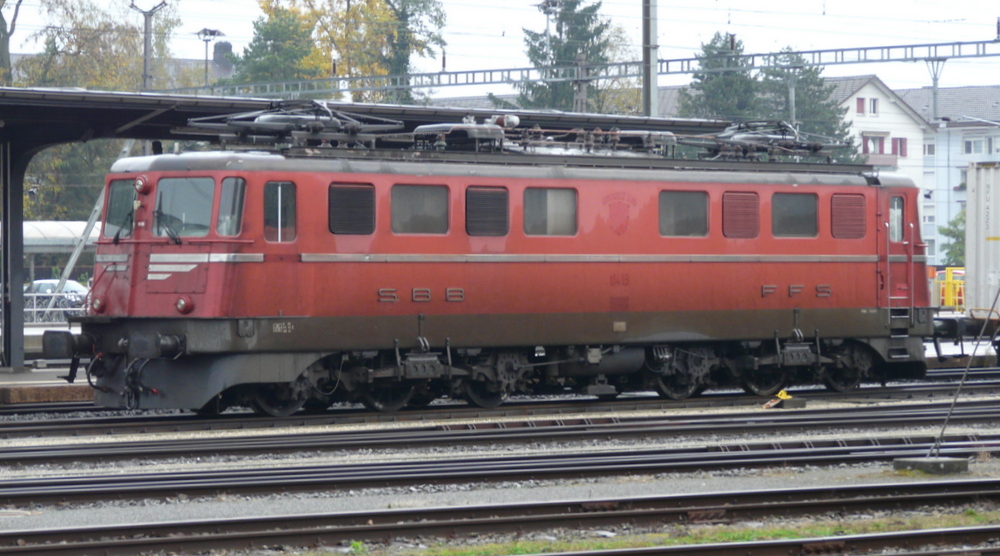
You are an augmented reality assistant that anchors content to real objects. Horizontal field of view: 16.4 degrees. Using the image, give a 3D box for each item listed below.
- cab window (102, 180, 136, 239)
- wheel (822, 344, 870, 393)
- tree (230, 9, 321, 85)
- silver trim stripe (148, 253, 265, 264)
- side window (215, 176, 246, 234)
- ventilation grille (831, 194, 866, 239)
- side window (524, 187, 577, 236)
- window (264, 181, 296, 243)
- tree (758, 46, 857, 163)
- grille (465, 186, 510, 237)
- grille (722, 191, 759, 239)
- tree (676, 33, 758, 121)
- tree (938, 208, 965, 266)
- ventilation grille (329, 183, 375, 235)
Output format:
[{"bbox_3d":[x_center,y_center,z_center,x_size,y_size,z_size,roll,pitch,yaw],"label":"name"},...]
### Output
[{"bbox_3d":[-5.467,-0.985,49.893,0.060,0.850,0.900,8,-5,-33],"label":"cab window"},{"bbox_3d":[5.885,1.328,59.126,0.150,1.220,1.240,0,0,44],"label":"wheel"},{"bbox_3d":[-9.348,-4.836,145.000,5.200,12.873,5.200,0,0,0],"label":"tree"},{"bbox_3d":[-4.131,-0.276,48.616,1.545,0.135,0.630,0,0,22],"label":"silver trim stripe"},{"bbox_3d":[-3.773,-0.994,48.835,0.430,0.840,0.060,0,-7,-10],"label":"side window"},{"bbox_3d":[5.856,-1.032,58.346,0.060,0.764,0.929,0,0,44],"label":"ventilation grille"},{"bbox_3d":[0.771,-1.009,53.157,0.060,0.764,1.214,0,0,44],"label":"side window"},{"bbox_3d":[-3.103,-0.922,48.861,0.070,0.870,0.600,0,0,44],"label":"window"},{"bbox_3d":[17.798,-5.549,200.000,6.400,15.498,6.400,0,0,0],"label":"tree"},{"bbox_3d":[-0.200,-1.005,52.167,0.060,0.764,0.929,0,0,44],"label":"grille"},{"bbox_3d":[3.905,-1.023,56.355,0.060,0.764,0.929,0,0,44],"label":"grille"},{"bbox_3d":[12.708,-5.911,198.000,6.000,16.222,6.000,0,0,0],"label":"tree"},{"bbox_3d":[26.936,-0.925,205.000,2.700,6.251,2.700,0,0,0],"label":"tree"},{"bbox_3d":[-2.151,-0.997,50.176,0.060,0.764,0.929,0,0,44],"label":"ventilation grille"}]

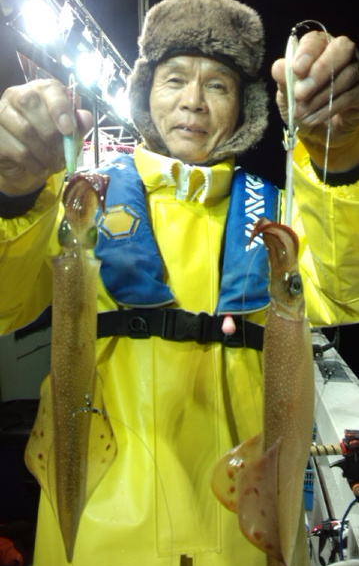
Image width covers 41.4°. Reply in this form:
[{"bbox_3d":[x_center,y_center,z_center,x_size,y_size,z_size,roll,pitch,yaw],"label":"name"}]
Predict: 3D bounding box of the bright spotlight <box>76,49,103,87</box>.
[{"bbox_3d":[-0.644,-1.536,3.400,0.190,0.265,0.190,-3,6,-14],"label":"bright spotlight"}]

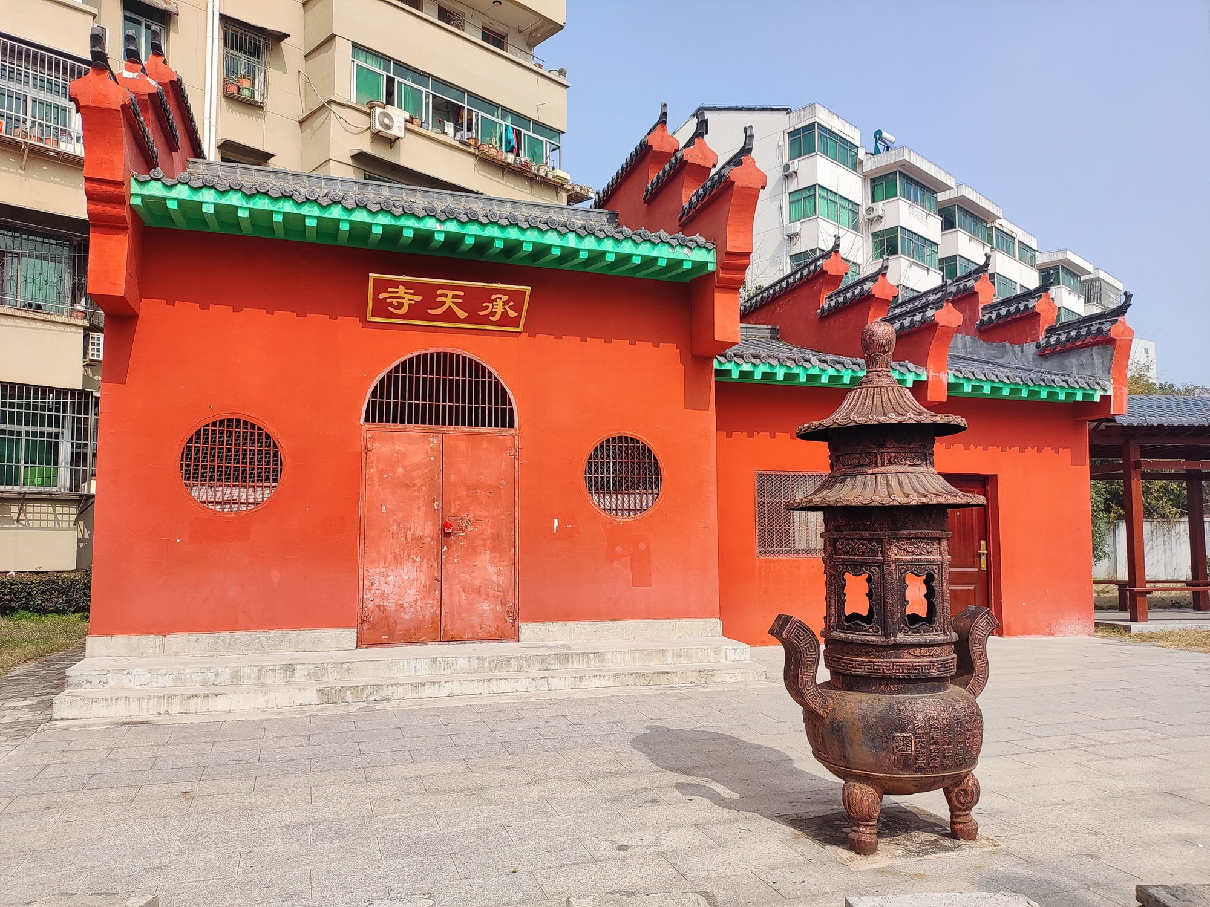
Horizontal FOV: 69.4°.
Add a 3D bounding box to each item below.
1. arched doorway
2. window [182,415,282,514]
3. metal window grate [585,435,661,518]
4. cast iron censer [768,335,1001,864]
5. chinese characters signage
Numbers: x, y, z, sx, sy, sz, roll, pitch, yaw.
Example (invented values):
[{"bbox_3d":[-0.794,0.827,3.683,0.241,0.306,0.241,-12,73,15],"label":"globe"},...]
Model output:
[{"bbox_3d":[-1.608,0.419,8.577,1.550,2.880,0.200,2,-5,-18],"label":"arched doorway"},{"bbox_3d":[-3.398,0.102,7.967,0.862,0.871,0.100,2,-5,-18],"label":"window"},{"bbox_3d":[0.199,0.239,9.157,0.852,0.867,0.060,2,-5,-18],"label":"metal window grate"},{"bbox_3d":[1.388,0.579,4.311,1.310,2.500,0.920,2,-5,-18],"label":"cast iron censer"},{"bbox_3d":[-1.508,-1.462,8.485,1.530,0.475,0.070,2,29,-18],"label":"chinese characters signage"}]

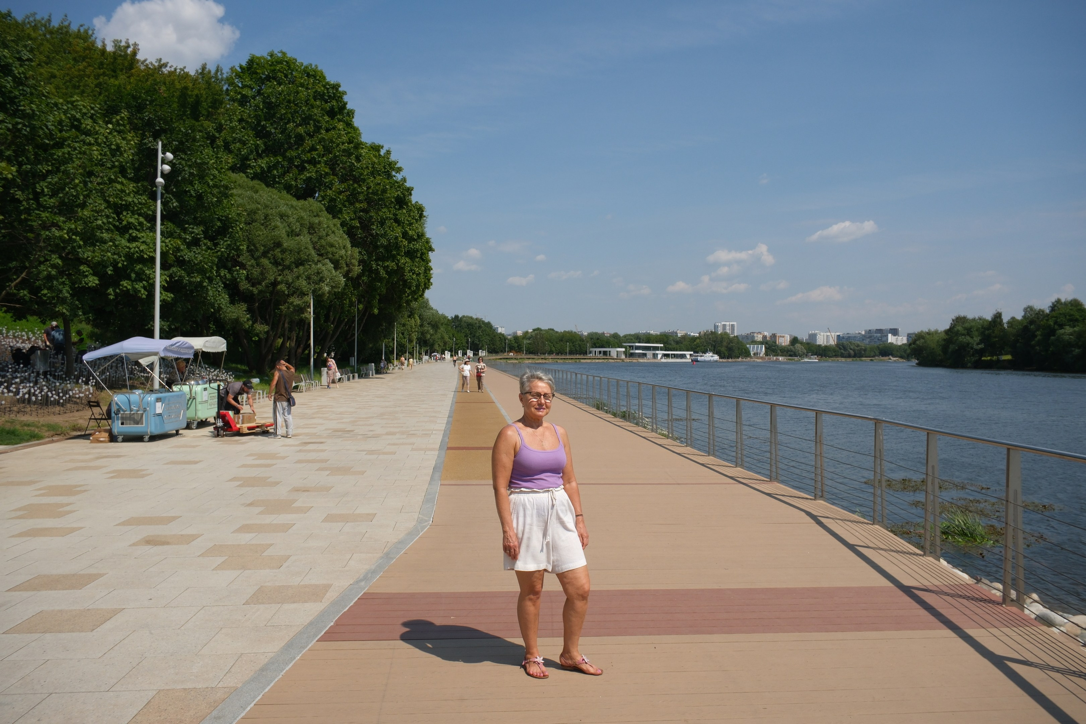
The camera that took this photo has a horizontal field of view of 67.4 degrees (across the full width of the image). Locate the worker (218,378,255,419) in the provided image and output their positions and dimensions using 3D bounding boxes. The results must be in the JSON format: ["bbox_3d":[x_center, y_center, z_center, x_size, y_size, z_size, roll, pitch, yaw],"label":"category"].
[{"bbox_3d":[-6.910,0.961,18.398,0.850,1.150,0.620,1,0,44],"label":"worker"}]

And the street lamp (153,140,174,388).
[{"bbox_3d":[-12.503,-2.879,26.682,0.550,8.650,0.550,1,0,37],"label":"street lamp"}]

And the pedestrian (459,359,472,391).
[{"bbox_3d":[-3.809,0.661,40.397,0.660,1.630,0.450,1,0,-3],"label":"pedestrian"}]

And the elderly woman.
[{"bbox_3d":[0.021,0.862,4.427,0.560,1.600,0.360,1,0,-12],"label":"elderly woman"}]

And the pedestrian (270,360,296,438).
[{"bbox_3d":[-5.396,0.737,16.897,0.560,1.640,0.500,0,0,-45],"label":"pedestrian"}]

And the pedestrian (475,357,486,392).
[{"bbox_3d":[-3.065,0.624,40.296,0.560,1.720,0.420,1,0,-3],"label":"pedestrian"}]

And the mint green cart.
[{"bbox_3d":[-8.213,1.019,19.298,0.800,1.000,1.600,1,0,0],"label":"mint green cart"}]

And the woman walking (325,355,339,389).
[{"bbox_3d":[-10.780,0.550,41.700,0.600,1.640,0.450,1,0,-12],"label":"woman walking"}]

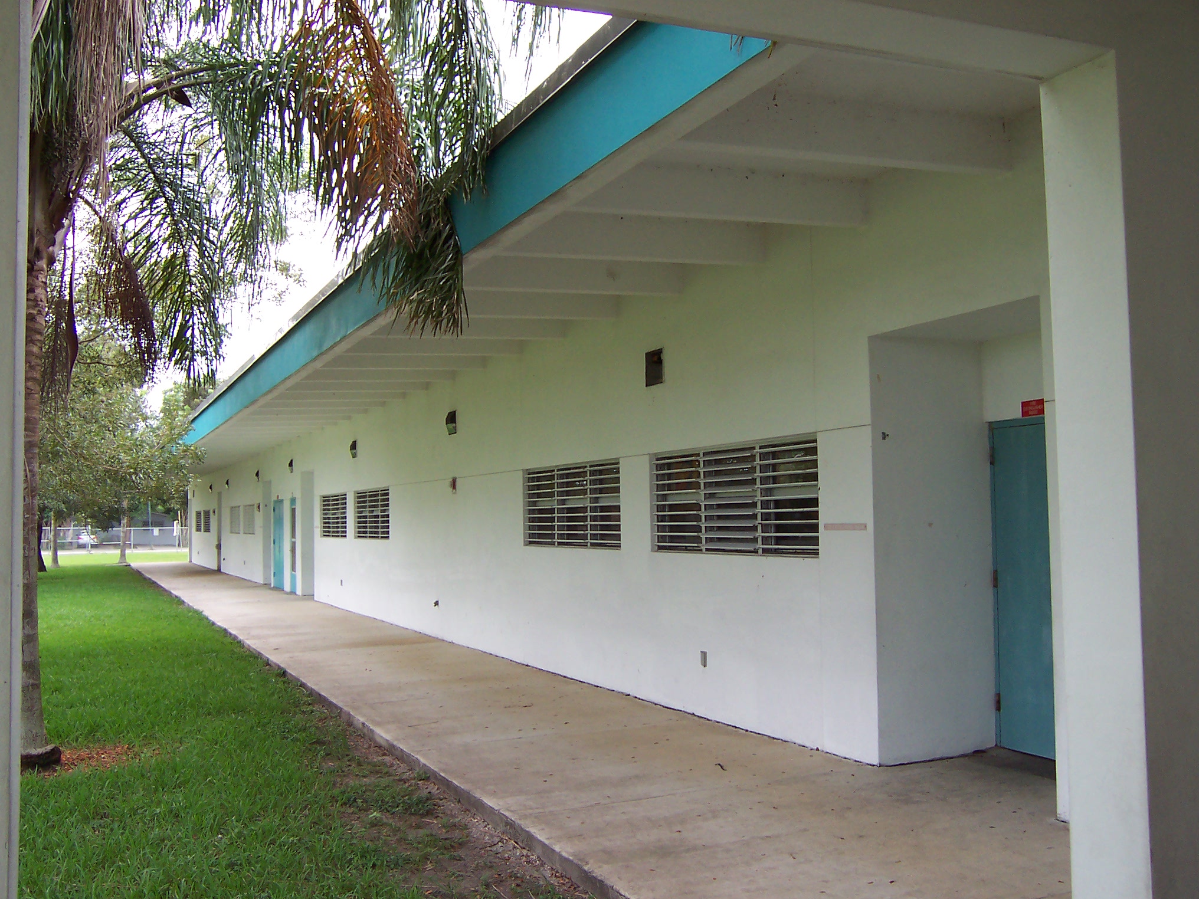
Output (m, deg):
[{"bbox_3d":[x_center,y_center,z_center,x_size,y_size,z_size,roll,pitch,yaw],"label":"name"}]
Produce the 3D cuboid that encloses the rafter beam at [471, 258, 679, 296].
[{"bbox_3d":[-0.253,-1.322,9.479,1.914,0.274,0.118,-1,-3,-23],"label":"rafter beam"}]

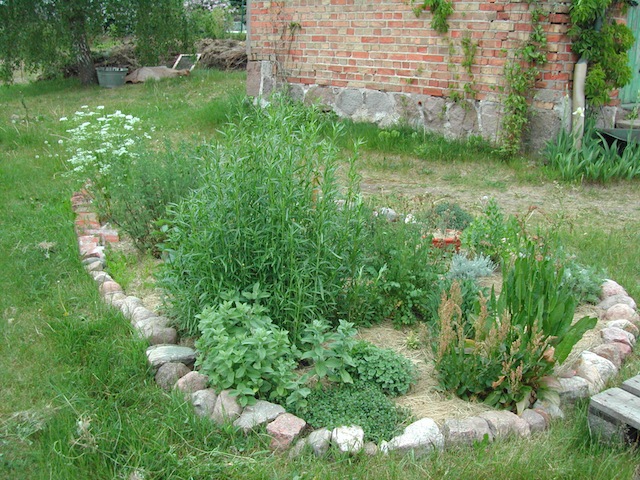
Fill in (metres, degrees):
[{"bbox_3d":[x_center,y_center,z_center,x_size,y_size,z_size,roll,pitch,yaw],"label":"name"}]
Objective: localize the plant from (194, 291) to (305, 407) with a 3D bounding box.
[{"bbox_3d":[-0.291,0.440,2.900,0.450,0.380,0.420,-1,17,-6],"label":"plant"}]

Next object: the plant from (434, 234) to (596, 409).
[{"bbox_3d":[0.815,0.340,2.930,0.640,0.500,0.550,5,17,16],"label":"plant"}]

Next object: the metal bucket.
[{"bbox_3d":[-3.160,-2.467,10.700,0.480,0.310,0.480,-4,17,-16],"label":"metal bucket"}]

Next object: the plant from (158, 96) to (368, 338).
[{"bbox_3d":[-0.299,-0.172,3.720,1.030,1.030,0.920,-1,17,-5],"label":"plant"}]

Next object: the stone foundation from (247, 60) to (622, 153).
[{"bbox_3d":[0.816,-1.465,7.325,0.400,0.530,5.040,-13,21,-38],"label":"stone foundation"}]

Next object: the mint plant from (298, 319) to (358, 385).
[{"bbox_3d":[0.036,0.467,2.970,0.250,0.250,0.230,1,17,1],"label":"mint plant"}]

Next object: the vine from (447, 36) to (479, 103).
[{"bbox_3d":[1.256,-1.565,6.381,0.130,0.600,0.380,-13,21,-38],"label":"vine"}]

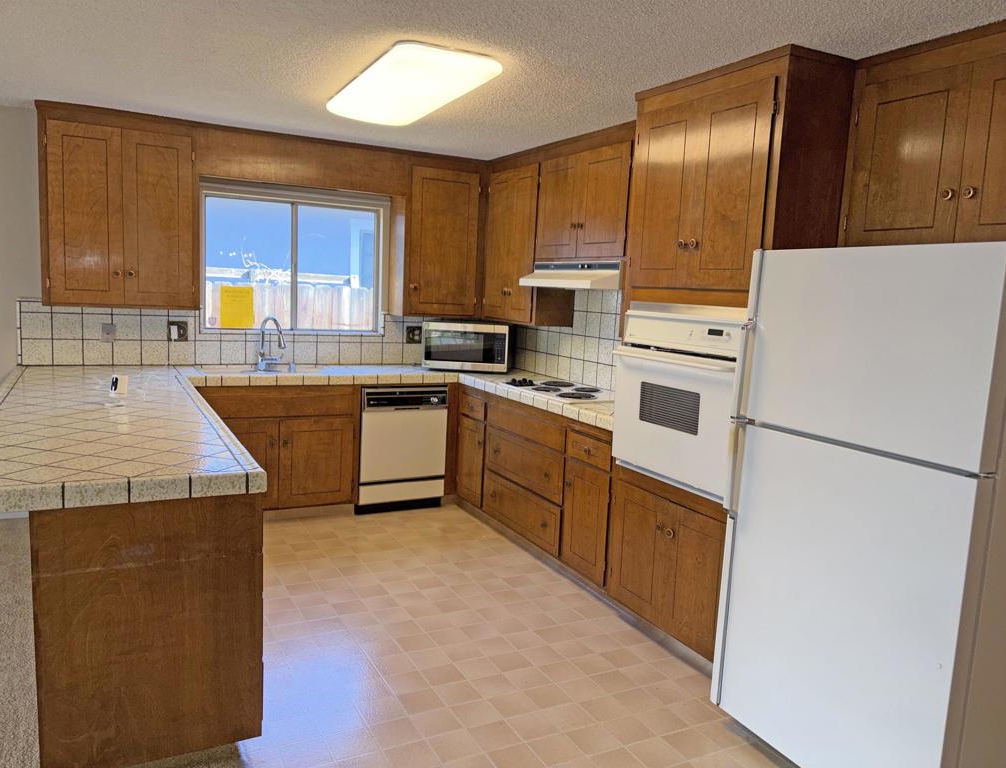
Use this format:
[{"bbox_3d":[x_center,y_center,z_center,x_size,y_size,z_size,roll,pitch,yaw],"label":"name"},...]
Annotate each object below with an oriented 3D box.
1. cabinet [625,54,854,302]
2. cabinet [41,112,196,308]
[{"bbox_3d":[1.024,-0.769,3.203,0.597,0.904,0.874,-1,8,-27],"label":"cabinet"},{"bbox_3d":[-2.247,-0.974,4.540,0.816,1.040,0.319,-1,8,-27],"label":"cabinet"}]

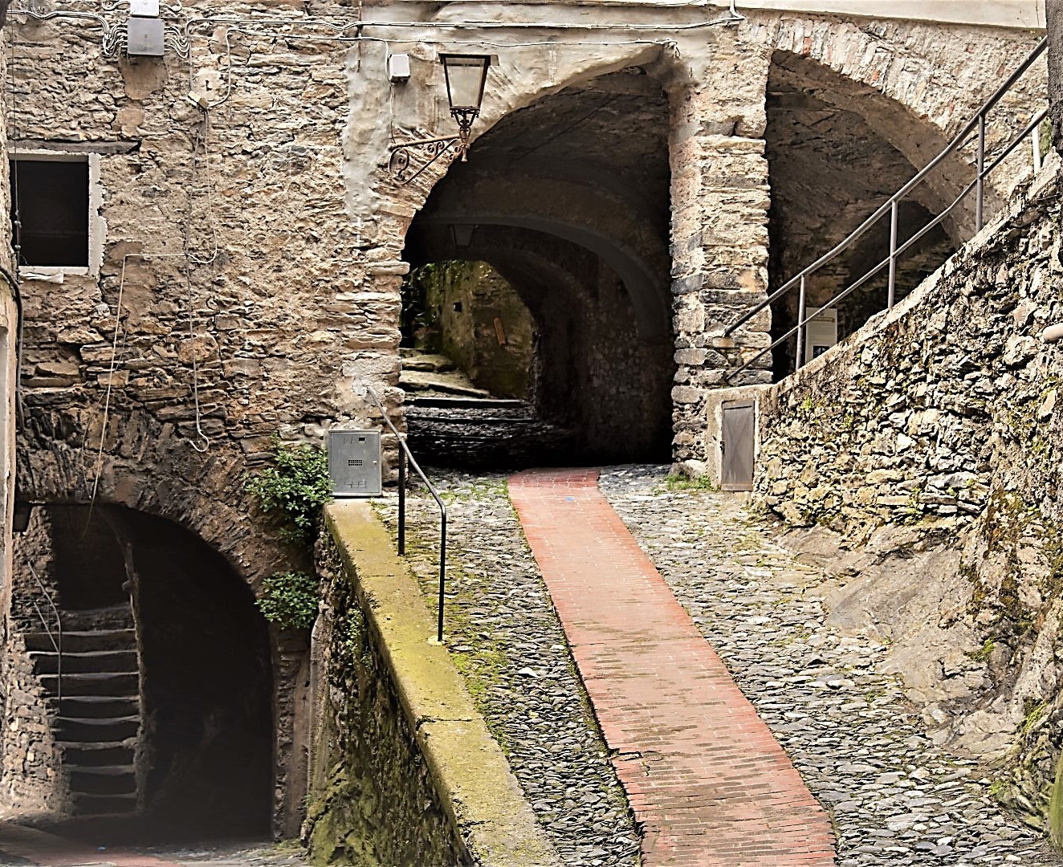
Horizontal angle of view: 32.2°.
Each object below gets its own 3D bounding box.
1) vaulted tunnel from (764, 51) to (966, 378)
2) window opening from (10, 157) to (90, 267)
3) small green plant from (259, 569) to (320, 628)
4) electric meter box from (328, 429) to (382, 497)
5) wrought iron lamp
[{"bbox_3d":[3.061,-1.969,18.792,2.050,3.200,3.000,0,-1,-6],"label":"vaulted tunnel"},{"bbox_3d":[-4.349,-1.992,16.600,0.730,1.000,0.300,0,-1,-6],"label":"window opening"},{"bbox_3d":[-2.179,1.493,16.500,0.560,0.540,0.420,0,-1,-6],"label":"small green plant"},{"bbox_3d":[-1.603,0.269,16.800,0.490,0.610,0.220,0,-1,-6],"label":"electric meter box"},{"bbox_3d":[-0.814,-2.822,16.500,0.910,1.160,0.600,0,-1,-6],"label":"wrought iron lamp"}]

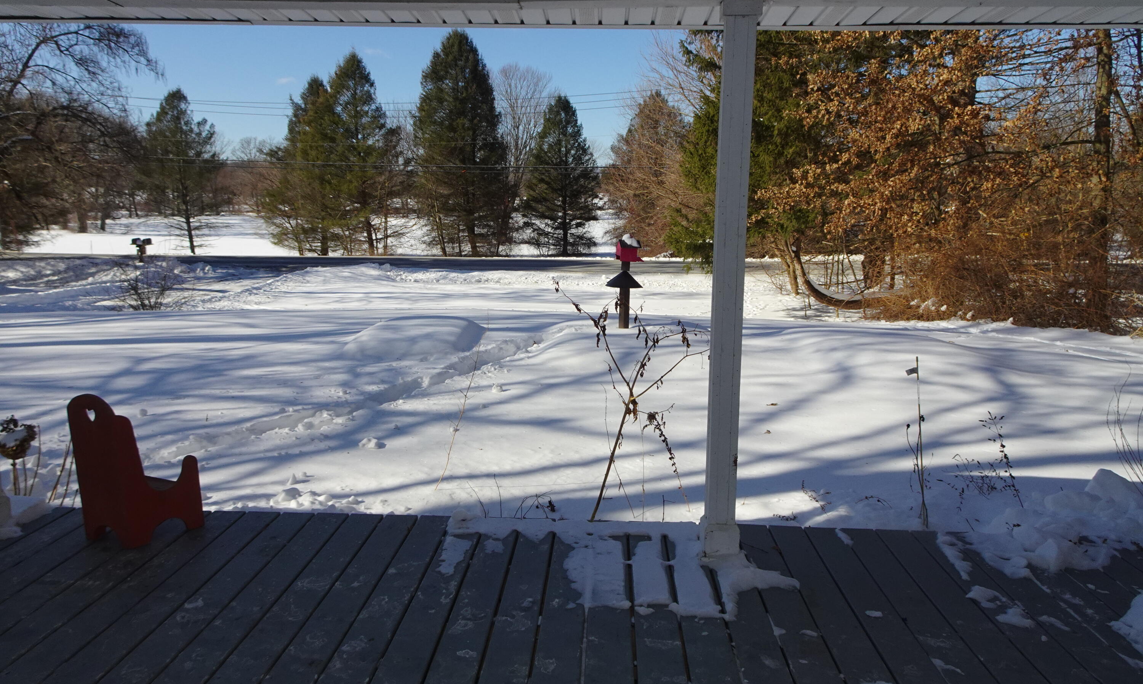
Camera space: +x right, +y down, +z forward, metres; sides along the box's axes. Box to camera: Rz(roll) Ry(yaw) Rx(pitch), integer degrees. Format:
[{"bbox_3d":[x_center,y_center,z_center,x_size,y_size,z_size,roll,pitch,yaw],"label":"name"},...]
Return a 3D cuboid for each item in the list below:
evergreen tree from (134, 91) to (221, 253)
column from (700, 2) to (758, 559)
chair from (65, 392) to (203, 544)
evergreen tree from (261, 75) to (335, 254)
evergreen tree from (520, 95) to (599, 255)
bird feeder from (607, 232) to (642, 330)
[{"bbox_3d":[-20.777,-8.900,41.765,4.471,8.541,4.471,-5,11,-26],"label":"evergreen tree"},{"bbox_3d":[0.583,-0.189,2.908,0.133,1.996,0.133,1,9,3],"label":"column"},{"bbox_3d":[-1.701,0.465,3.118,0.285,0.590,0.320,5,11,26],"label":"chair"},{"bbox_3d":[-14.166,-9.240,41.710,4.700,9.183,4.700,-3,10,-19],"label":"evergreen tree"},{"bbox_3d":[-0.570,-8.721,41.788,4.144,8.276,4.144,0,10,-1],"label":"evergreen tree"},{"bbox_3d":[0.698,-0.782,10.294,0.475,1.232,0.475,-3,10,-17],"label":"bird feeder"}]

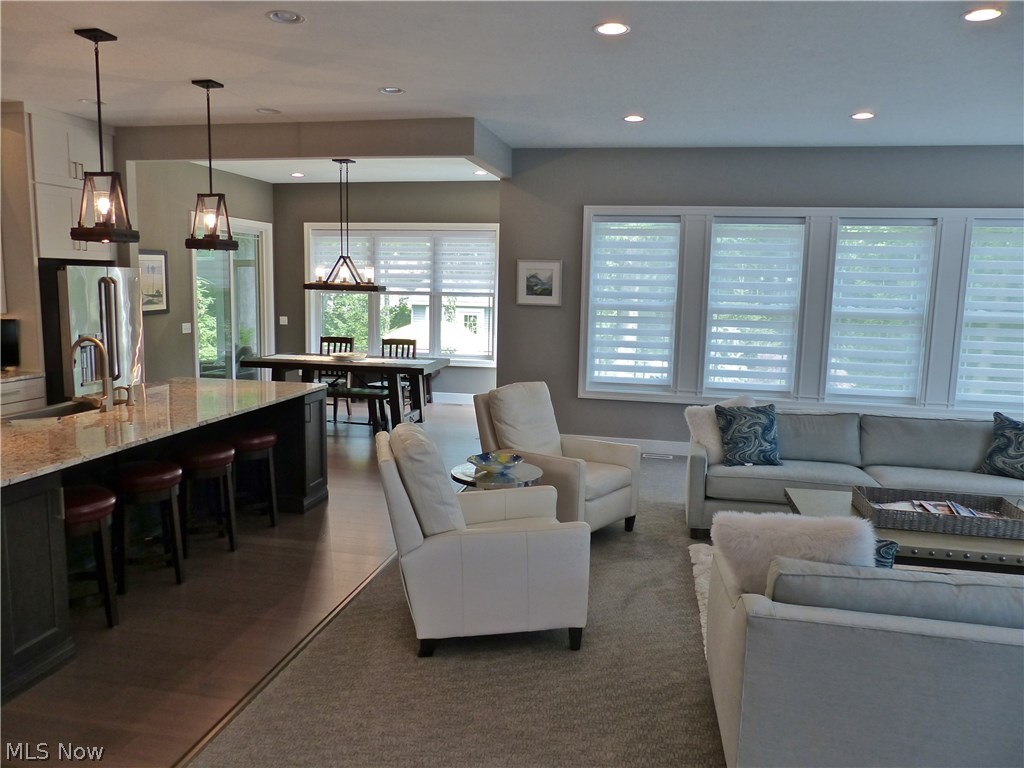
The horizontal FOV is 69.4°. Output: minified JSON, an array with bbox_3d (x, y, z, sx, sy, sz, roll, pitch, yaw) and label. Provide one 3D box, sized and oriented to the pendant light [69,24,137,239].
[{"bbox_3d":[-2.326,-1.386,4.194,0.250,1.145,0.250,3,8,11],"label":"pendant light"}]

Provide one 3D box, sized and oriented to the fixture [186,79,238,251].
[{"bbox_3d":[-2.118,-1.525,5.207,0.250,1.145,0.250,3,8,11],"label":"fixture"}]

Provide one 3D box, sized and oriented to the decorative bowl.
[{"bbox_3d":[-0.107,0.494,4.549,0.340,0.095,0.340,1,8,0],"label":"decorative bowl"}]

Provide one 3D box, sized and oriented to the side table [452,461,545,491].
[{"bbox_3d":[-0.097,0.832,4.538,0.560,0.575,0.560,3,8,11],"label":"side table"}]

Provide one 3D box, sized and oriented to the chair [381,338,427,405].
[{"bbox_3d":[-1.453,-0.032,9.034,0.450,0.960,0.560,3,8,10],"label":"chair"}]

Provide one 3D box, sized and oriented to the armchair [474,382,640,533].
[{"bbox_3d":[0.304,0.536,5.234,0.975,0.985,0.700,9,11,43],"label":"armchair"}]

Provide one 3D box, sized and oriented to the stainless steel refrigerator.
[{"bbox_3d":[-3.977,-0.180,6.730,0.780,1.780,0.900,3,8,11],"label":"stainless steel refrigerator"}]

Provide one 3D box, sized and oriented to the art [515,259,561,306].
[{"bbox_3d":[0.276,-1.034,7.569,0.460,0.460,0.030,3,8,11],"label":"art"}]

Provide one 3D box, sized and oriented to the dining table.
[{"bbox_3d":[-1.911,0.102,8.726,2.130,0.760,0.980,3,8,10],"label":"dining table"}]

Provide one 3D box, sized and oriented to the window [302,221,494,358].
[{"bbox_3d":[-1.533,-1.235,10.155,2.776,1.860,0.120,3,8,11],"label":"window"}]

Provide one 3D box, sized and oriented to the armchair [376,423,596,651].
[{"bbox_3d":[-0.168,0.742,3.700,0.975,0.985,0.700,0,8,-11],"label":"armchair"}]

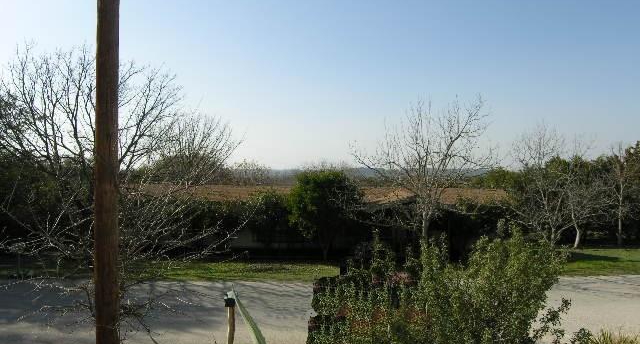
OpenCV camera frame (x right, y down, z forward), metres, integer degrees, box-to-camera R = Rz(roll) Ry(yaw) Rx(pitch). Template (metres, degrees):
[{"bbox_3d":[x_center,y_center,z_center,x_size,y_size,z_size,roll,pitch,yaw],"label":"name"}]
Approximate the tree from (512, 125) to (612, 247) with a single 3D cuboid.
[{"bbox_3d":[11.650,0.630,21.500,4.850,5.900,4.400,0,0,0],"label":"tree"}]

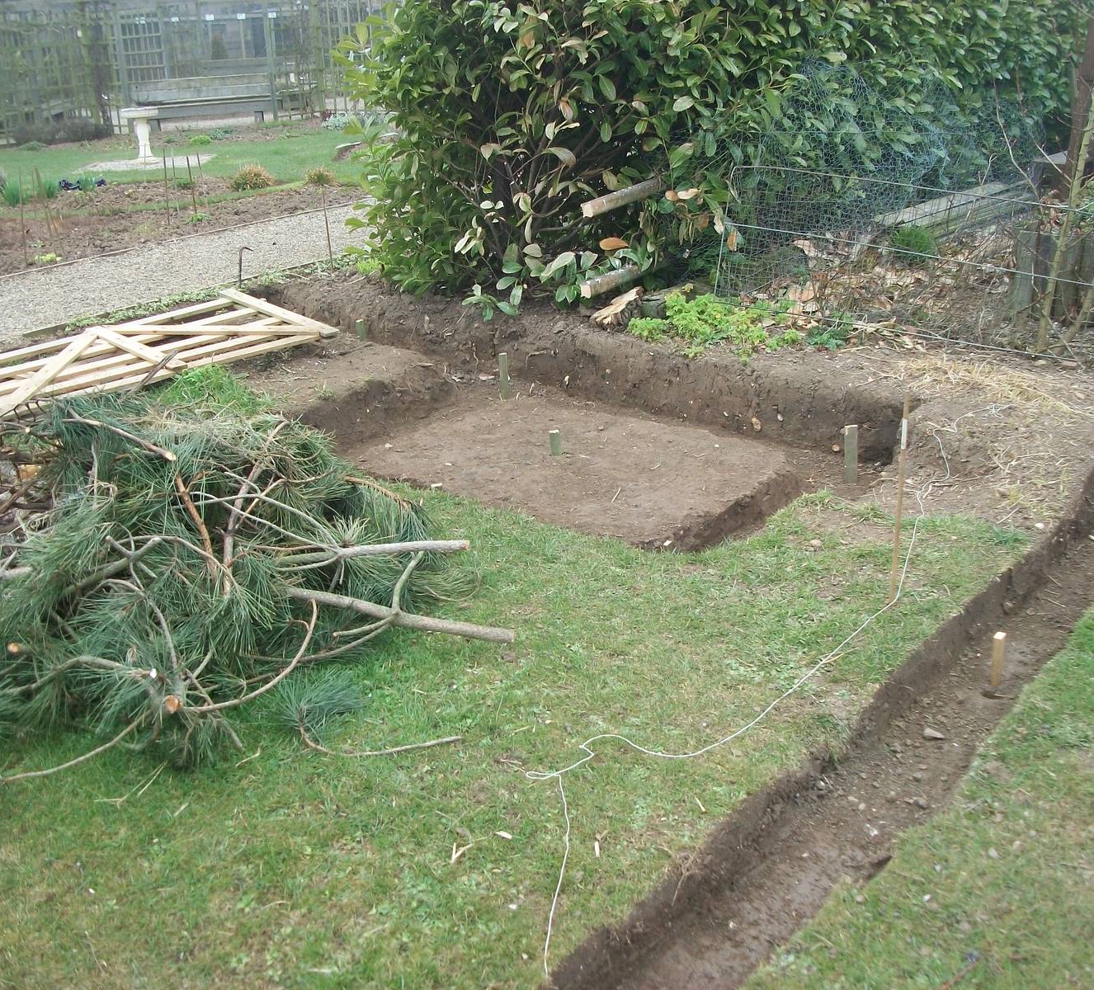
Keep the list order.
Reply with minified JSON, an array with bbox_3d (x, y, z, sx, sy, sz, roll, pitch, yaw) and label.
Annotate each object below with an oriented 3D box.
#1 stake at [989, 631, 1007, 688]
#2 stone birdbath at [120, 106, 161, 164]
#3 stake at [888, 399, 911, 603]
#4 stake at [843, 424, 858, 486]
[{"bbox_3d":[1.185,0.433,3.205,0.021,0.140,0.035,8,23,27],"label":"stake"},{"bbox_3d":[-5.522,-4.920,16.681,0.539,0.698,0.539,-2,21,0],"label":"stone birdbath"},{"bbox_3d":[0.969,0.018,3.347,0.014,0.610,0.014,-2,21,0],"label":"stake"},{"bbox_3d":[1.221,-0.162,4.891,0.050,0.240,0.025,-8,21,-10],"label":"stake"}]

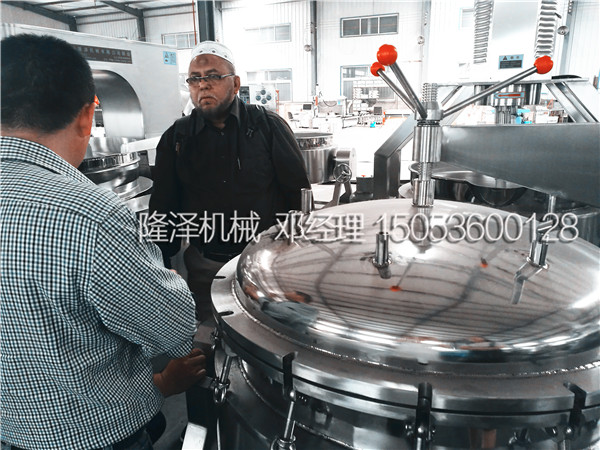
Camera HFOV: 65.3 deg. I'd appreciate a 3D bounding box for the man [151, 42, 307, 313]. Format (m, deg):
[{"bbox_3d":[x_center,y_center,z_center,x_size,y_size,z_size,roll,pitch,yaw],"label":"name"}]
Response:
[{"bbox_3d":[-0.262,0.214,1.833,0.580,1.750,0.380,1,15,7],"label":"man"}]

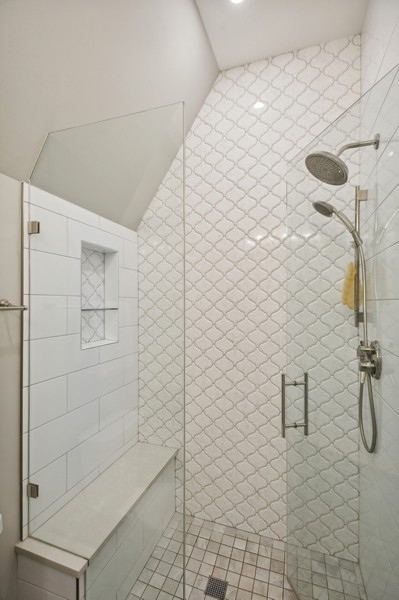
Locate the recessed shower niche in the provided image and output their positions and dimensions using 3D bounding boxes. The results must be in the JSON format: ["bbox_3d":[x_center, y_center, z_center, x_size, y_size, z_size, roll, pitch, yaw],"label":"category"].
[{"bbox_3d":[-0.646,-0.021,1.746,0.109,0.602,0.341,0,-1,20],"label":"recessed shower niche"}]

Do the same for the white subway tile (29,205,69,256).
[{"bbox_3d":[-0.728,-0.327,1.370,0.010,0.202,0.235,0,-1,20],"label":"white subway tile"}]

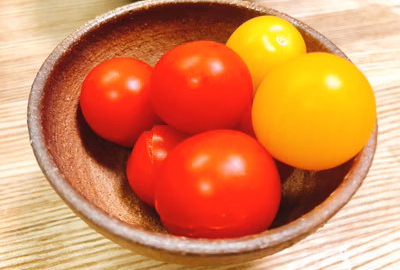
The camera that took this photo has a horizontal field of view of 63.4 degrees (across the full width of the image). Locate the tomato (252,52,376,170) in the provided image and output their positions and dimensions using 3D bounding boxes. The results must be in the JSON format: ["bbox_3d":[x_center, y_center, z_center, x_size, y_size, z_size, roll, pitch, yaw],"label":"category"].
[{"bbox_3d":[0.030,-0.006,0.088,0.032,0.031,0.032,4,52,0],"label":"tomato"}]

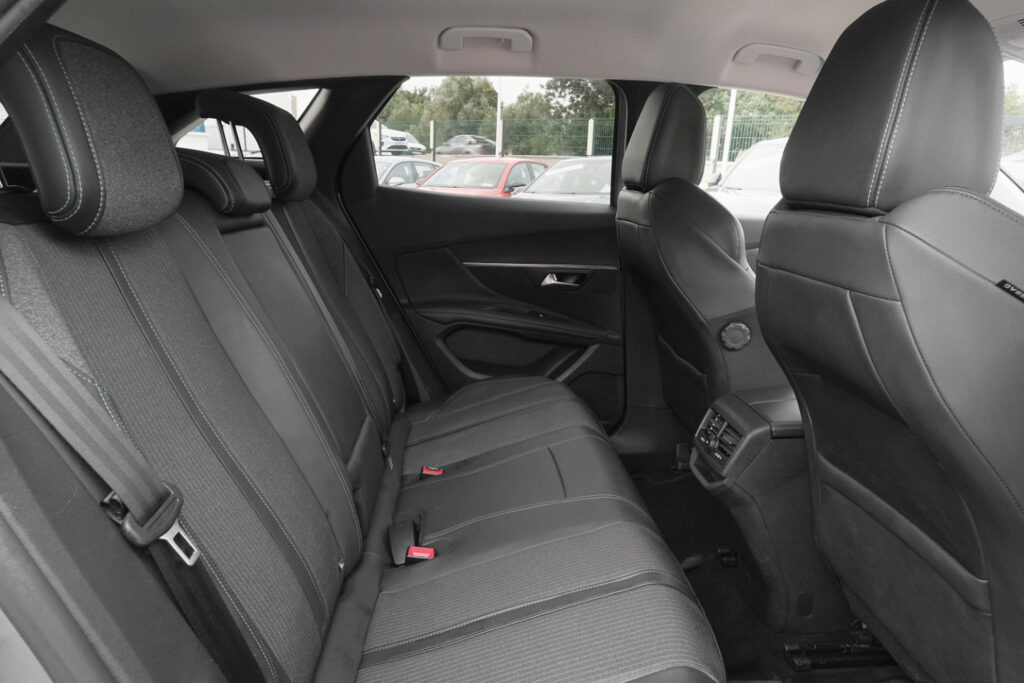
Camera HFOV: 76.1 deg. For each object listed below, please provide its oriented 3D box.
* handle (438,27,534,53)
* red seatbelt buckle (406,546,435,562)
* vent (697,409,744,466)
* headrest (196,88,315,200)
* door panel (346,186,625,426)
[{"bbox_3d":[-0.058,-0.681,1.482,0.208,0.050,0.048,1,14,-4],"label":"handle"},{"bbox_3d":[-0.140,0.328,1.011,0.040,0.025,0.028,1,14,-4],"label":"red seatbelt buckle"},{"bbox_3d":[0.389,0.177,1.199,0.036,0.063,0.146,24,12,-9],"label":"vent"},{"bbox_3d":[-0.518,-0.401,1.355,0.153,0.209,0.260,1,14,-4],"label":"headrest"},{"bbox_3d":[-0.068,-0.058,1.833,0.770,0.694,0.117,1,14,-4],"label":"door panel"}]

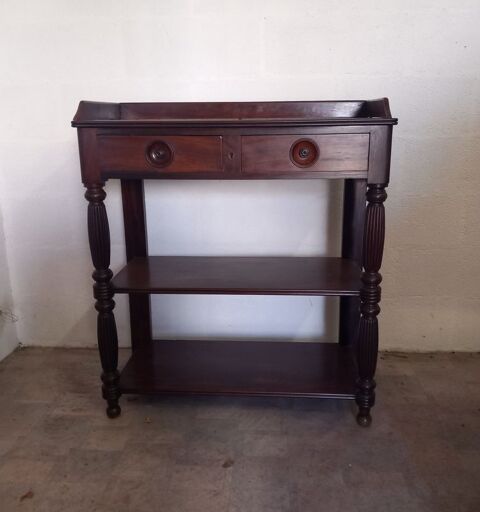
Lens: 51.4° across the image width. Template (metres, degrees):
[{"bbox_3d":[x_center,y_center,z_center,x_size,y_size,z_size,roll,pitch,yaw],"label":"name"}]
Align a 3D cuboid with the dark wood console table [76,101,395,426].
[{"bbox_3d":[-0.003,0.006,1.608,0.855,0.977,0.412,0,15,4],"label":"dark wood console table"}]

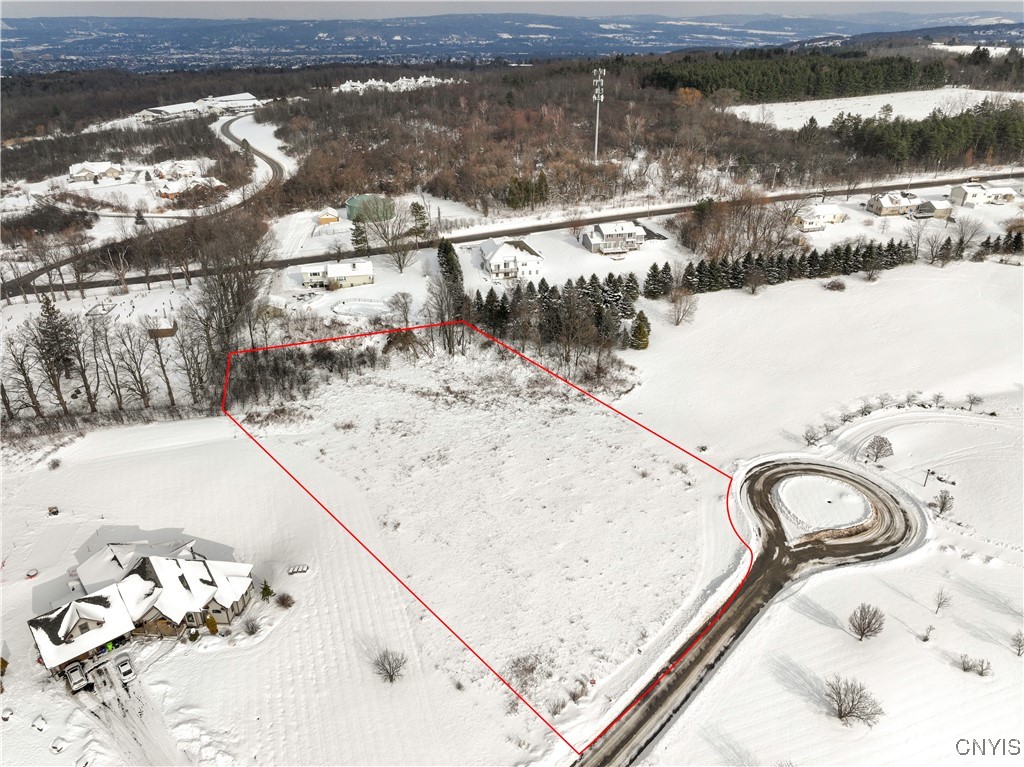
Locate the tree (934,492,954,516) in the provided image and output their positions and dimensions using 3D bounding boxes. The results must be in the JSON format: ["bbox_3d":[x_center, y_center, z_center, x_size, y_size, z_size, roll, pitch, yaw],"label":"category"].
[{"bbox_3d":[77.467,21.430,127.101,2.900,4.500,2.900,0,27,0],"label":"tree"}]

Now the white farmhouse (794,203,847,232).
[{"bbox_3d":[111.735,-60.485,260.117,15.500,6.000,10.000,-4,27,-6],"label":"white farmhouse"}]

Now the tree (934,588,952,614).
[{"bbox_3d":[65.516,33.383,108.338,2.200,4.500,2.200,0,27,0],"label":"tree"}]

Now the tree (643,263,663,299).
[{"bbox_3d":[38.280,-28.350,193.350,5.450,9.560,5.450,-1,27,0],"label":"tree"}]

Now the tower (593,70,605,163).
[{"bbox_3d":[41.170,-126.540,337.760,5.470,42.850,5.470,-1,27,0],"label":"tower"}]

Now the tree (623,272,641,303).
[{"bbox_3d":[34.240,-27.283,201.502,4.800,8.800,4.800,-1,27,0],"label":"tree"}]

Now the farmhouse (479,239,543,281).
[{"bbox_3d":[0.144,-40.809,227.140,16.500,9.800,18.000,-6,28,-10],"label":"farmhouse"}]

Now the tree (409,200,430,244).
[{"bbox_3d":[-32.589,-55.315,248.447,7.000,16.500,7.000,-1,27,0],"label":"tree"}]

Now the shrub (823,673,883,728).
[{"bbox_3d":[39.555,36.767,82.145,5.400,4.600,5.400,-1,27,0],"label":"shrub"}]

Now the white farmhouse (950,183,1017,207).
[{"bbox_3d":[188.380,-75.790,284.520,20.500,6.900,8.400,-3,28,-5],"label":"white farmhouse"}]

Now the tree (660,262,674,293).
[{"bbox_3d":[42.840,-29.090,195.510,4.130,8.790,4.130,-1,27,0],"label":"tree"}]

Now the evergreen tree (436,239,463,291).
[{"bbox_3d":[-17.340,-32.740,196.820,7.210,15.240,7.210,-1,27,0],"label":"evergreen tree"}]

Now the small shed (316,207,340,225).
[{"bbox_3d":[-69.437,-63.312,268.417,6.500,4.530,6.300,-3,27,-5],"label":"small shed"}]

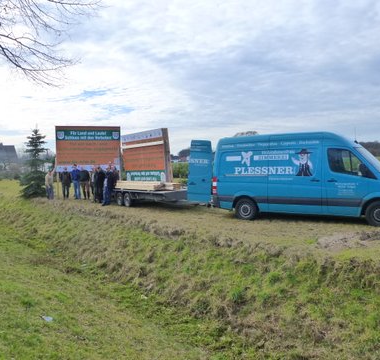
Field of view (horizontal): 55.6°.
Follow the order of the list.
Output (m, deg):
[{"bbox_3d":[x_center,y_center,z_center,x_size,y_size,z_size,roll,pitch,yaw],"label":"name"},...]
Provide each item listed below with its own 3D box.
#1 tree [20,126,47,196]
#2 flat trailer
[{"bbox_3d":[-10.600,-1.200,24.400,2.000,4.800,2.000,0,0,0],"label":"tree"},{"bbox_3d":[-1.370,0.630,16.250,2.100,1.100,6.100,0,0,-33],"label":"flat trailer"}]

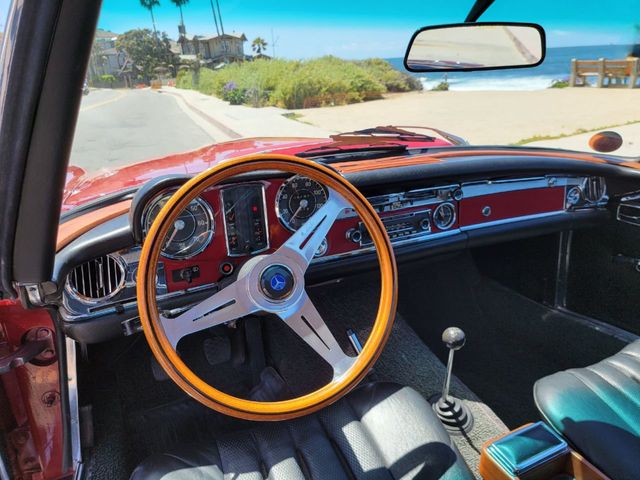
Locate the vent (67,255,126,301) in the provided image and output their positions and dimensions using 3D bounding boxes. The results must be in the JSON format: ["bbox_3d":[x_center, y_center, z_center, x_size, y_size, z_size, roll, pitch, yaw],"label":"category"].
[{"bbox_3d":[-0.326,0.055,0.650,0.081,0.074,0.030,-9,9,-28],"label":"vent"}]

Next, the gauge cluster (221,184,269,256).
[{"bbox_3d":[-0.132,-0.036,0.778,0.078,0.117,0.045,-11,13,-28],"label":"gauge cluster"}]

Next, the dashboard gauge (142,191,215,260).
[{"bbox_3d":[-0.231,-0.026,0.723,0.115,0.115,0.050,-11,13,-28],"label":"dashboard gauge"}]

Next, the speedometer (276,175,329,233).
[{"bbox_3d":[-0.034,-0.066,0.829,0.115,0.115,0.050,-11,13,-28],"label":"speedometer"}]

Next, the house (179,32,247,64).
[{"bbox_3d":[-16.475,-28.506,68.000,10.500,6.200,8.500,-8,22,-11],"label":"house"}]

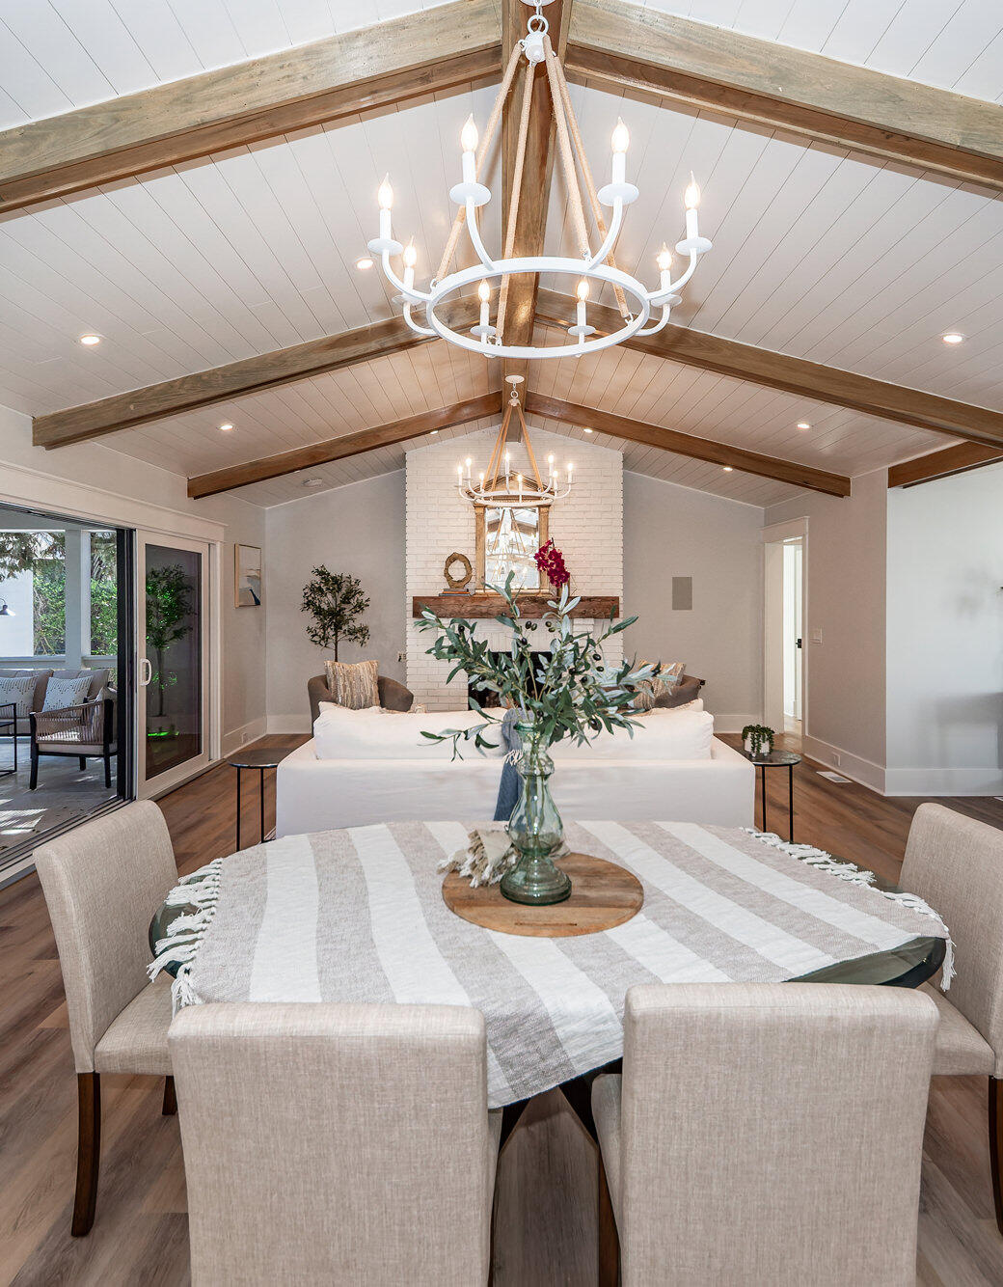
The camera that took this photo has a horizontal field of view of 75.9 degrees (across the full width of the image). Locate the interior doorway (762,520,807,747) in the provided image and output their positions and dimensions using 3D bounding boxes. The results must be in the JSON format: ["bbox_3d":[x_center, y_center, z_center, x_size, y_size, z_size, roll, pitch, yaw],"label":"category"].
[{"bbox_3d":[2.930,-0.082,6.460,0.170,2.220,0.950,0,2,0],"label":"interior doorway"}]

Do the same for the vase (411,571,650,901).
[{"bbox_3d":[0.072,0.202,1.430,0.500,0.700,0.460,0,2,0],"label":"vase"}]

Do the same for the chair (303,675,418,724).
[{"bbox_3d":[-1.210,0.687,5.500,0.840,0.800,0.840,-1,2,-30],"label":"chair"}]

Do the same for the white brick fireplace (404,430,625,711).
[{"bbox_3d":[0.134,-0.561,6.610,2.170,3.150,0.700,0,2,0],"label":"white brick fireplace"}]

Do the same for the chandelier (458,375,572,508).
[{"bbox_3d":[0.100,-1.500,4.800,0.850,0.970,0.850,0,2,0],"label":"chandelier"}]

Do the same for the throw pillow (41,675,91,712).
[{"bbox_3d":[-4.550,0.580,6.750,0.490,0.470,0.160,0,-16,-6],"label":"throw pillow"}]

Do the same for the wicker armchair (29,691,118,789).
[{"bbox_3d":[-3.470,0.780,5.580,0.760,0.790,0.680,0,2,0],"label":"wicker armchair"}]

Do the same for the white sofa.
[{"bbox_3d":[0.067,0.755,3.420,2.200,0.920,0.940,0,2,0],"label":"white sofa"}]

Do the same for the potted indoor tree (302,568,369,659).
[{"bbox_3d":[-1.660,0.124,6.450,0.680,1.810,0.680,0,2,0],"label":"potted indoor tree"}]

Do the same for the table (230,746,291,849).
[{"bbox_3d":[-1.290,0.913,3.450,0.360,0.600,0.360,0,2,0],"label":"table"}]

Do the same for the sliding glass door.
[{"bbox_3d":[-2.710,0.117,5.370,0.050,1.990,1.130,0,2,0],"label":"sliding glass door"}]

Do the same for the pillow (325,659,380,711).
[{"bbox_3d":[-1.370,0.385,5.900,0.490,0.480,0.160,-1,-16,-17],"label":"pillow"}]

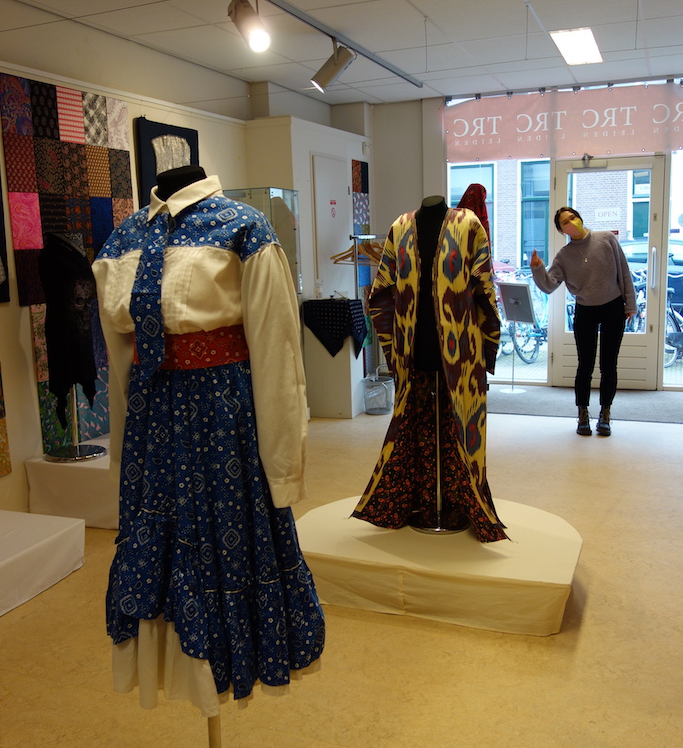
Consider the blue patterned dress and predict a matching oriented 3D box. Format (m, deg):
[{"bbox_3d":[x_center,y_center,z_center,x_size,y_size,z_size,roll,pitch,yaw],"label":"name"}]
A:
[{"bbox_3d":[-0.293,0.120,1.658,0.480,1.030,0.410,2,10,22],"label":"blue patterned dress"}]

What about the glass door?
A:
[{"bbox_3d":[2.443,-0.900,7.358,0.950,2.130,0.080,2,11,22],"label":"glass door"}]

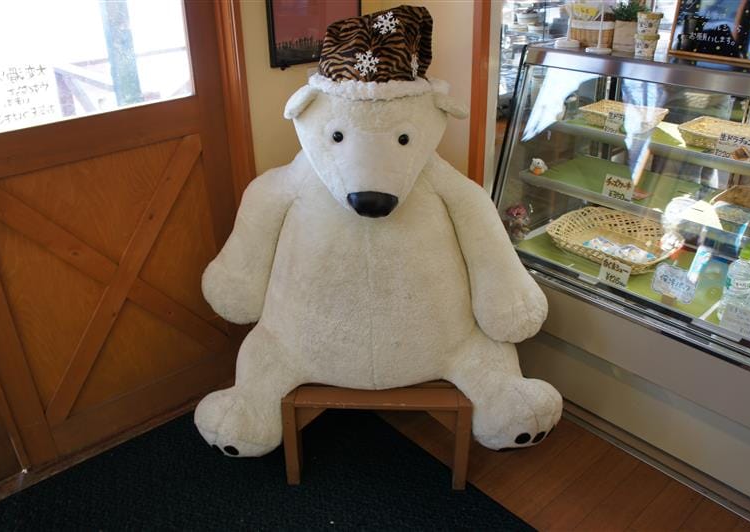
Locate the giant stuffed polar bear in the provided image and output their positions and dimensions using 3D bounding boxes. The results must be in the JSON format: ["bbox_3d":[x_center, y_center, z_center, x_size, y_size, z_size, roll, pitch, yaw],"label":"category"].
[{"bbox_3d":[0.010,-0.058,1.851,1.140,1.360,0.620,0,27,0],"label":"giant stuffed polar bear"}]

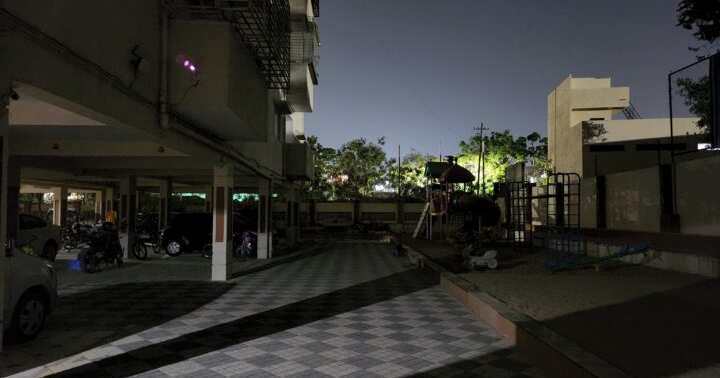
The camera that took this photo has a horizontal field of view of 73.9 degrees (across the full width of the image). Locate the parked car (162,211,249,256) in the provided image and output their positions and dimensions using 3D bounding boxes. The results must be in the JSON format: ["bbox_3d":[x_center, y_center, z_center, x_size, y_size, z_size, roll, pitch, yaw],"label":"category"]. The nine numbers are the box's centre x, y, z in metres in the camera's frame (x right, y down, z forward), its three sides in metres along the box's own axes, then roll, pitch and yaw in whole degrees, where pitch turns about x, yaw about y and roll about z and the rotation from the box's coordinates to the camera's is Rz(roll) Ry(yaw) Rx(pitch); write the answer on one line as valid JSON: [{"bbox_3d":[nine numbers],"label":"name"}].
[{"bbox_3d":[-4.997,1.582,17.031,3.700,1.500,1.660,1,-3,-1],"label":"parked car"}]

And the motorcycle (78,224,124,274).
[{"bbox_3d":[-7.159,1.661,13.354,0.720,1.220,1.900,0,-3,4],"label":"motorcycle"}]

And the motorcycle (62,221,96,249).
[{"bbox_3d":[-11.392,1.853,19.321,0.720,1.100,1.900,0,-3,4],"label":"motorcycle"}]

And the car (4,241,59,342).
[{"bbox_3d":[-4.510,0.895,4.204,1.700,1.520,3.900,1,-3,-1],"label":"car"}]

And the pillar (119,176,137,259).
[{"bbox_3d":[-8.233,1.020,16.976,0.350,2.900,0.580,0,-3,-1],"label":"pillar"}]

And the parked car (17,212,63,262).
[{"bbox_3d":[-9.871,1.330,12.864,1.700,1.480,4.000,1,-3,-1],"label":"parked car"}]

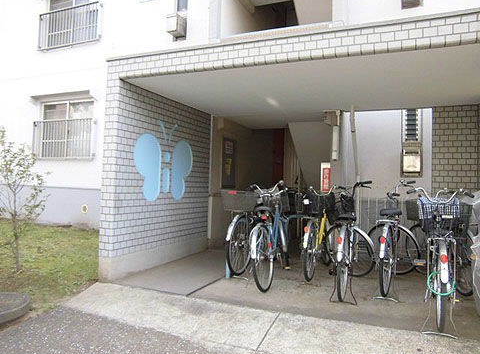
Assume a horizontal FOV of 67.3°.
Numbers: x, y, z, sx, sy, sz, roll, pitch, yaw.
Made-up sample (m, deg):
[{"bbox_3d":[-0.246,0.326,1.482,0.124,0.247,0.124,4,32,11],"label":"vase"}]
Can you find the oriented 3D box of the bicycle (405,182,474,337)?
[{"bbox_3d":[1.730,0.643,3.155,0.600,1.080,1.770,1,-1,26],"label":"bicycle"}]

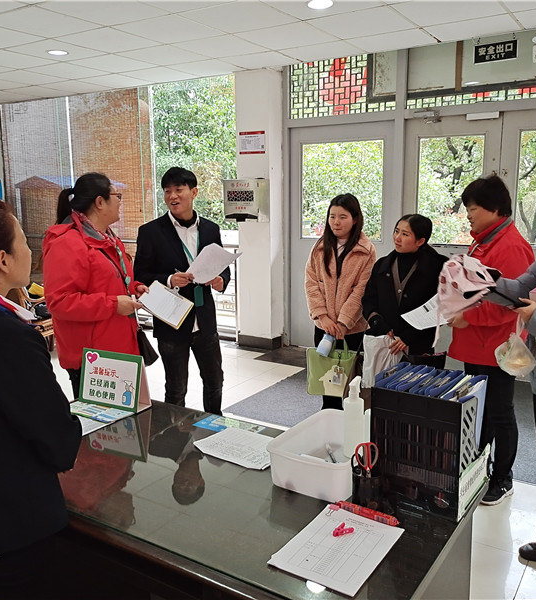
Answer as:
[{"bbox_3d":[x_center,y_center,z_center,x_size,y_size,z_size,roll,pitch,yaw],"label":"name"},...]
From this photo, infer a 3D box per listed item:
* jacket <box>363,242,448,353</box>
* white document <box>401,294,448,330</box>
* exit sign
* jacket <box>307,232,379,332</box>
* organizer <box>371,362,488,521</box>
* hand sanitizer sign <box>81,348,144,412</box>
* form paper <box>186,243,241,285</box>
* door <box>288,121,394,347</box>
[{"bbox_3d":[0.740,0.010,3.230,0.460,0.600,0.330,5,11,29],"label":"jacket"},{"bbox_3d":[0.816,0.037,2.850,0.280,0.030,0.210,-31,31,-15],"label":"white document"},{"bbox_3d":[1.746,-1.893,4.596,0.325,0.130,0.025,6,12,33],"label":"exit sign"},{"bbox_3d":[0.410,-0.093,3.400,0.430,0.580,0.310,3,10,18],"label":"jacket"},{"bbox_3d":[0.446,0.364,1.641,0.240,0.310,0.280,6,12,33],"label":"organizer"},{"bbox_3d":[-0.598,0.304,2.328,0.292,0.207,0.090,5,11,26],"label":"hand sanitizer sign"},{"bbox_3d":[-0.242,-0.165,2.720,0.210,0.040,0.290,8,-36,-44],"label":"form paper"},{"bbox_3d":[0.676,-0.560,5.808,1.080,2.200,0.060,6,12,33],"label":"door"}]

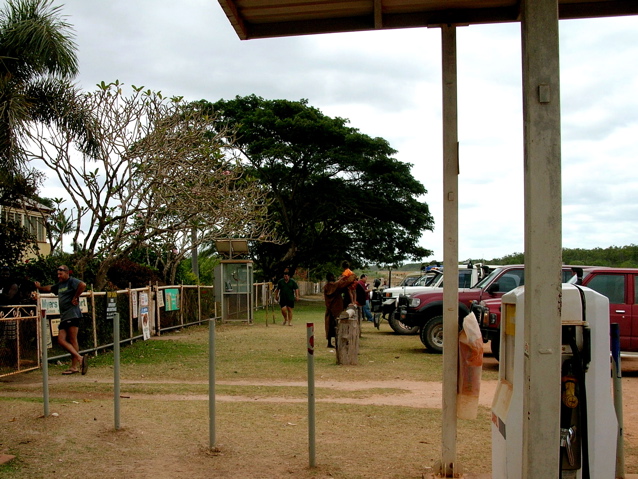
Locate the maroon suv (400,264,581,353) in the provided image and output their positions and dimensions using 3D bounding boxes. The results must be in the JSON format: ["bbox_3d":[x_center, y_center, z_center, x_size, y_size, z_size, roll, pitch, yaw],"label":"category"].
[{"bbox_3d":[4.170,1.467,14.611,4.950,1.870,1.920,0,-3,3],"label":"maroon suv"}]

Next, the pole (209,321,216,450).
[{"bbox_3d":[-0.988,1.351,6.221,0.060,1.206,0.060,0,-3,0],"label":"pole"}]

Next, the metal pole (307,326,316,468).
[{"bbox_3d":[-0.055,1.317,5.635,0.060,1.211,0.060,0,-3,0],"label":"metal pole"}]

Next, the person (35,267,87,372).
[{"bbox_3d":[-4.258,1.325,11.080,0.700,1.778,0.650,2,-4,-37],"label":"person"}]

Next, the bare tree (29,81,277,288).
[{"bbox_3d":[-4.287,-0.803,17.067,6.350,6.666,5.800,0,-3,0],"label":"bare tree"}]

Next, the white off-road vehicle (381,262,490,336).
[{"bbox_3d":[4.220,1.620,18.900,4.950,1.950,1.800,0,-3,-4],"label":"white off-road vehicle"}]

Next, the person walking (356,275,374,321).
[{"bbox_3d":[1.648,2.046,23.567,0.500,1.670,0.500,0,-3,-3],"label":"person walking"}]

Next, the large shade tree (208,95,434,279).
[{"bbox_3d":[0.139,-2.298,37.176,12.600,11.800,12.500,0,-3,0],"label":"large shade tree"}]

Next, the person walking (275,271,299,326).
[{"bbox_3d":[-1.034,1.842,21.214,0.620,1.827,0.420,0,-3,-3],"label":"person walking"}]

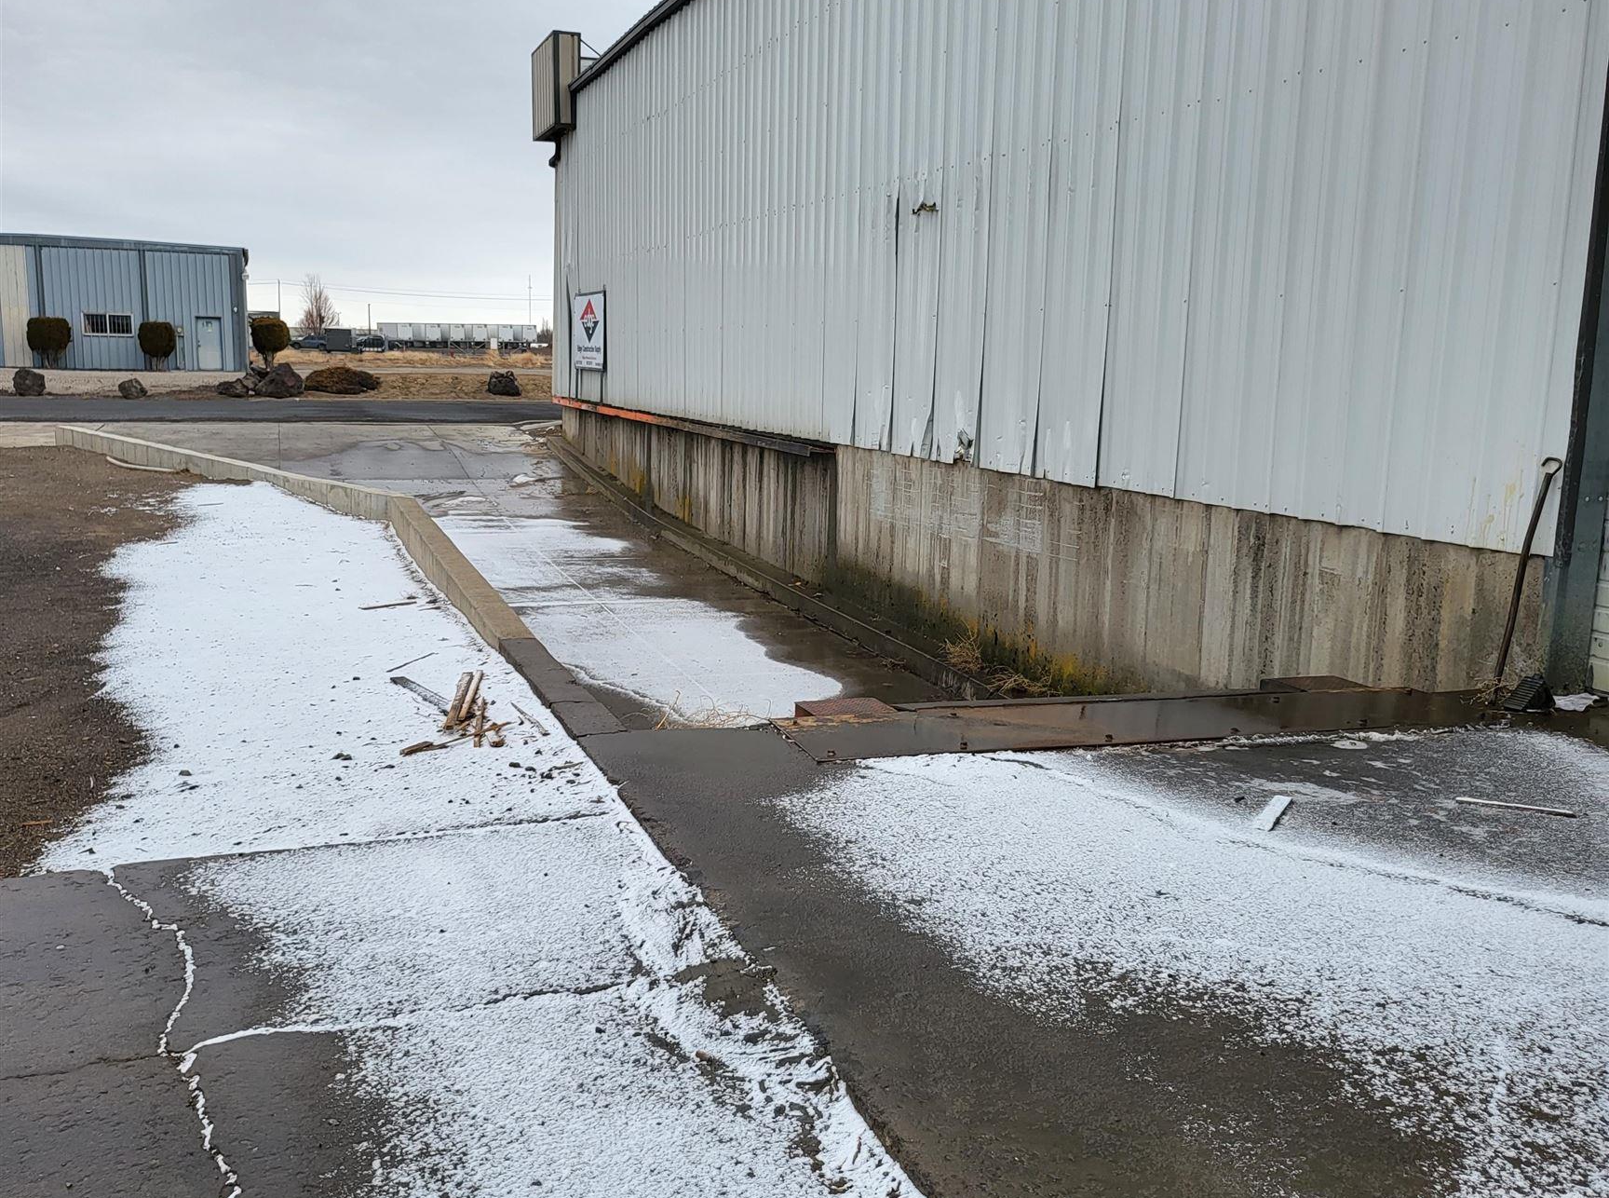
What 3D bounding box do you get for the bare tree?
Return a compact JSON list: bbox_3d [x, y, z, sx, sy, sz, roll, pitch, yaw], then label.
[{"bbox_3d":[-78.287,-46.513,240.000,6.000,11.200,6.000,-2,10,-20],"label":"bare tree"}]

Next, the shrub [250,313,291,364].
[{"bbox_3d":[-20.456,-9.730,57.000,1.420,2.000,1.420,-2,10,-20],"label":"shrub"}]

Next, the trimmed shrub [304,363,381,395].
[{"bbox_3d":[-13.718,-6.511,44.236,2.150,0.820,1.900,-2,10,-20],"label":"trimmed shrub"}]

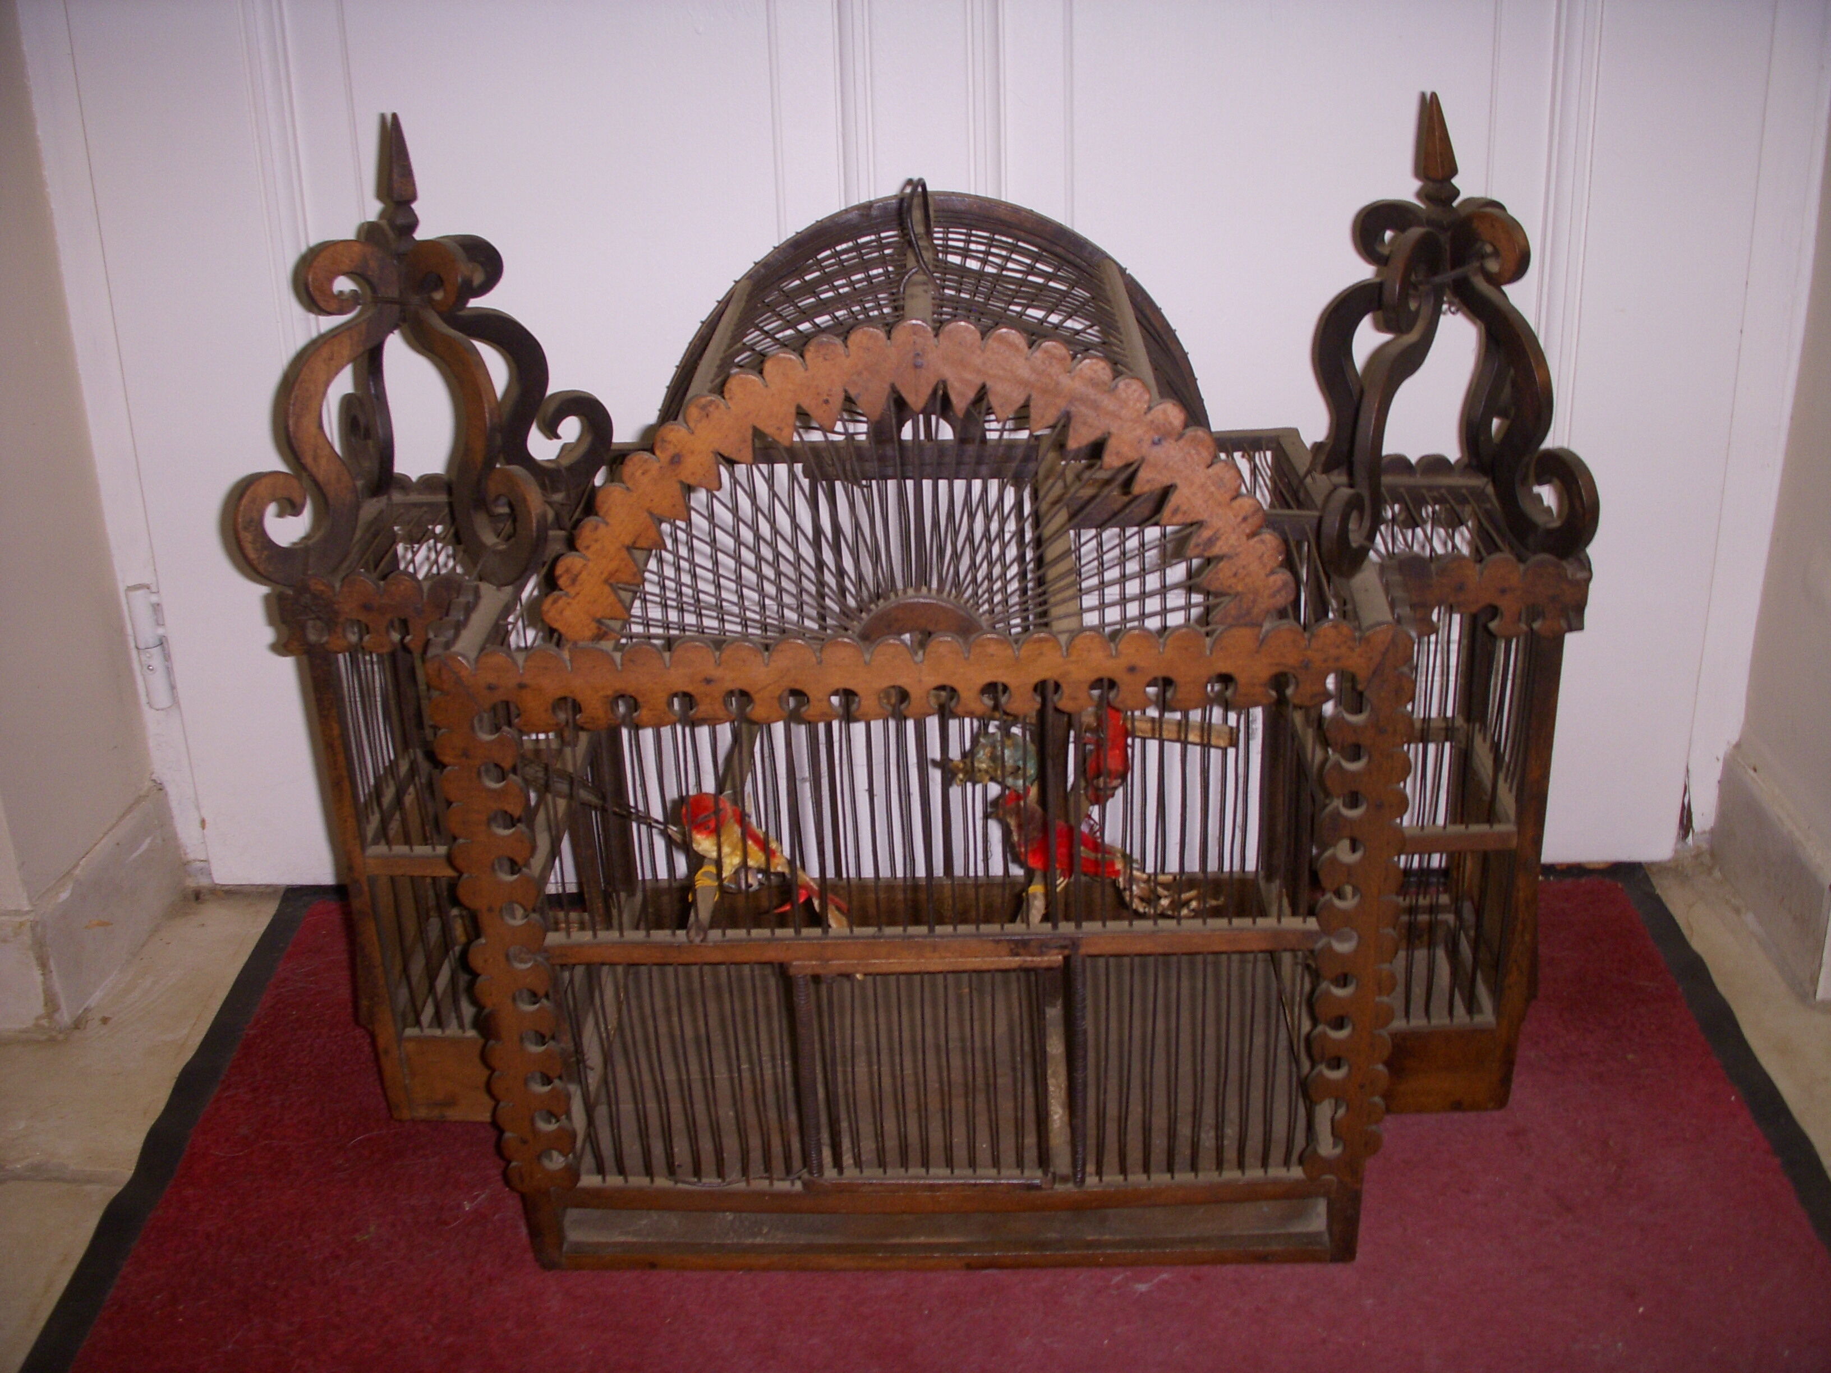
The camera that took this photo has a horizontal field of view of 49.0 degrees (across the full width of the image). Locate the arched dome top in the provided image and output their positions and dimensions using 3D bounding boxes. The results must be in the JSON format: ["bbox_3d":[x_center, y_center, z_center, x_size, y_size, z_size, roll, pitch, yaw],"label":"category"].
[{"bbox_3d":[0.006,-0.131,0.897,0.289,0.127,0.262,-1,26,2],"label":"arched dome top"}]

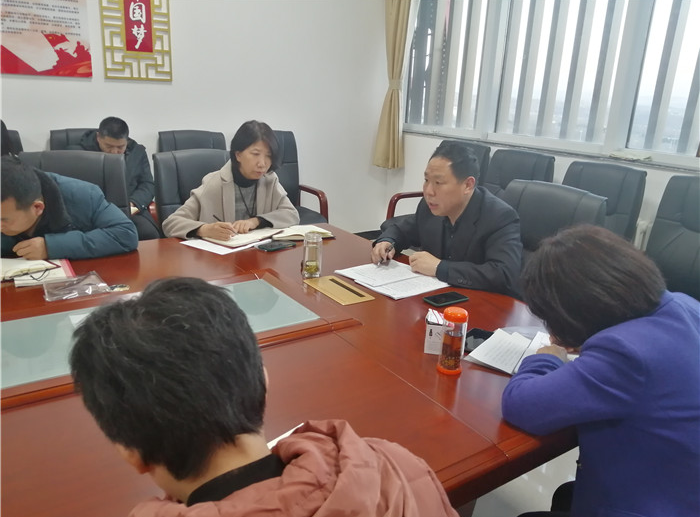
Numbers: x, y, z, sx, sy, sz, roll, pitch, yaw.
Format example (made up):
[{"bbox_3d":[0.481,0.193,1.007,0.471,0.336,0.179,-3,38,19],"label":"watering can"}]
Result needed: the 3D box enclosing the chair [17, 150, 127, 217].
[{"bbox_3d":[-1.273,0.021,2.563,0.580,1.010,0.630,-6,19,-26],"label":"chair"}]

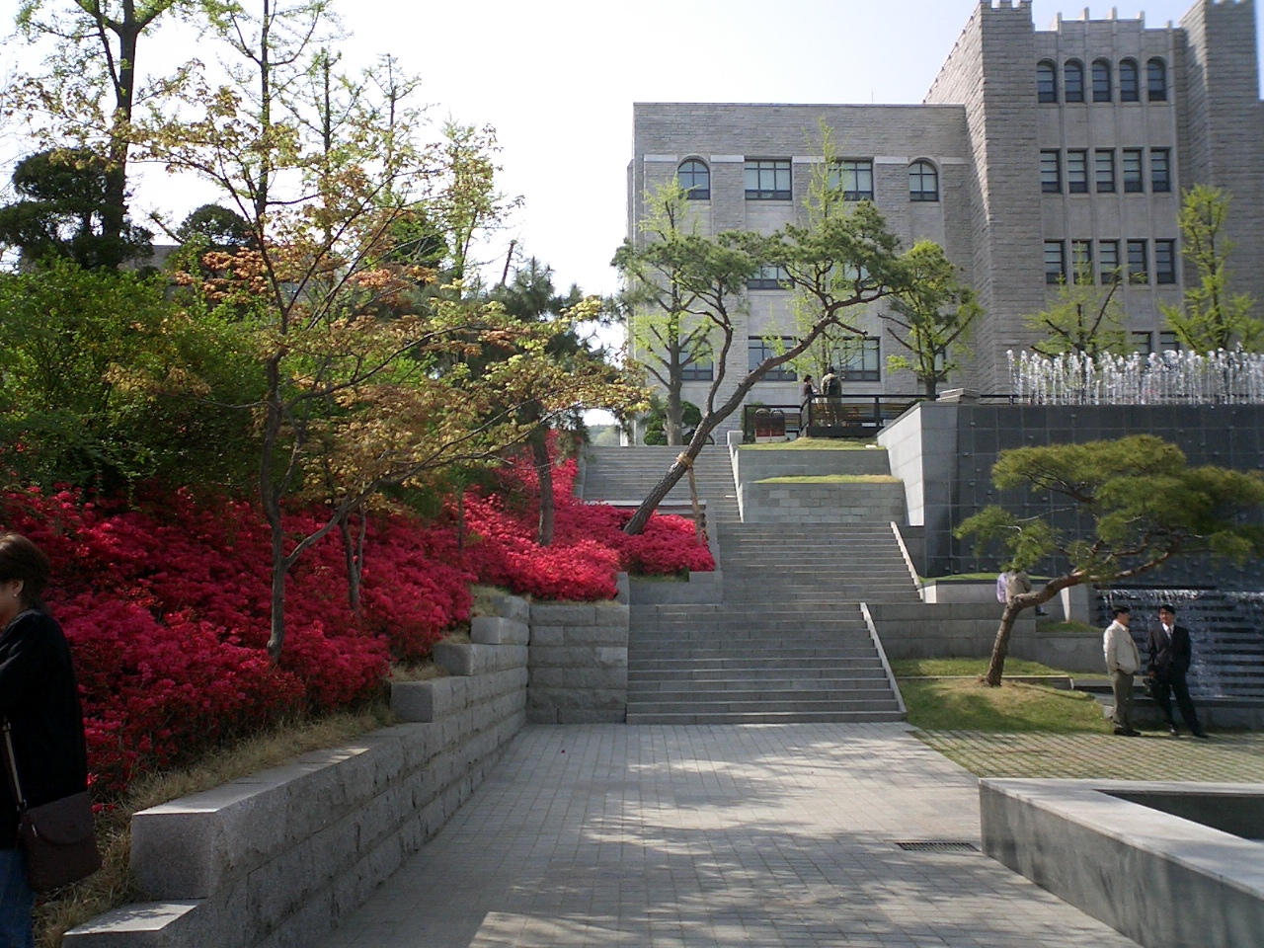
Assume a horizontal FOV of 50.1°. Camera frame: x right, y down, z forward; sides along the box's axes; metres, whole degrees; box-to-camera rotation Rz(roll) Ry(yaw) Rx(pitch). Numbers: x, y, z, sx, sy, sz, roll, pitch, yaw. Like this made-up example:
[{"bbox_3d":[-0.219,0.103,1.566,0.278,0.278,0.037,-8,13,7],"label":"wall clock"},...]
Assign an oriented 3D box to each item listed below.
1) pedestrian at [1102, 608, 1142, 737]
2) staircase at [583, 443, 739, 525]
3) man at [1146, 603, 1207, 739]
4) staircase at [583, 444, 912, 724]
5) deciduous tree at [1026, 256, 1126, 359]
[{"bbox_3d":[6.655,2.672,18.431,0.400,1.740,0.490,-2,-7,12],"label":"pedestrian"},{"bbox_3d":[0.733,0.194,34.078,3.950,2.646,5.775,-1,-7,1],"label":"staircase"},{"bbox_3d":[7.367,2.657,18.320,0.680,1.750,0.450,-4,-8,26],"label":"man"},{"bbox_3d":[2.030,1.490,28.632,6.650,6.621,16.215,-1,-7,1],"label":"staircase"},{"bbox_3d":[15.435,-4.202,46.715,3.600,7.483,3.600,-1,-7,1],"label":"deciduous tree"}]

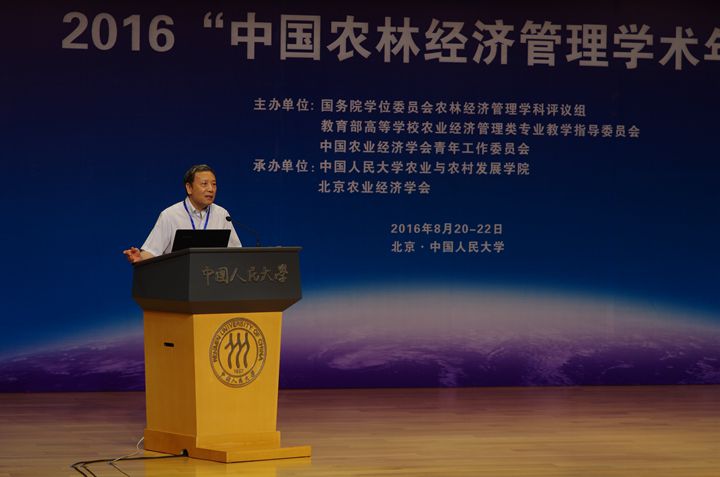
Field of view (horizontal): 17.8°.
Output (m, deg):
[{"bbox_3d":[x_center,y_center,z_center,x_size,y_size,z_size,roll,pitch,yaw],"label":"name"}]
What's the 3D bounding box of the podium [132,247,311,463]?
[{"bbox_3d":[-0.737,0.625,12.802,0.764,1.150,0.814,0,1,-38],"label":"podium"}]

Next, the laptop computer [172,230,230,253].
[{"bbox_3d":[-0.944,0.065,12.966,0.350,0.225,0.310,0,1,-33],"label":"laptop computer"}]

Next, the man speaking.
[{"bbox_3d":[-1.065,0.383,13.237,0.680,1.620,0.530,0,1,-31],"label":"man speaking"}]

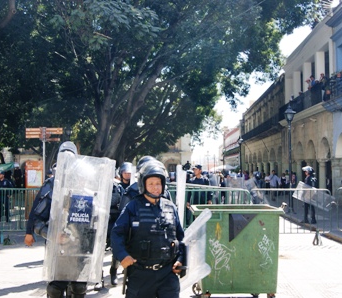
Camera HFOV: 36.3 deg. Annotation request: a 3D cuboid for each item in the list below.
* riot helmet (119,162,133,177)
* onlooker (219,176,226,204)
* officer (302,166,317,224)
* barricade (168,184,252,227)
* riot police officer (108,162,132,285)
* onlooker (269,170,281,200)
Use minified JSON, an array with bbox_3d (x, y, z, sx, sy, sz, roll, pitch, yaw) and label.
[{"bbox_3d":[-0.673,0.333,7.900,0.250,0.260,0.290,1,-2,-15],"label":"riot helmet"},{"bbox_3d":[2.465,2.034,25.000,0.460,1.550,0.350,-1,-2,18],"label":"onlooker"},{"bbox_3d":[4.269,1.427,16.100,0.480,1.770,0.550,1,-2,-18],"label":"officer"},{"bbox_3d":[0.847,1.480,11.800,2.000,1.200,0.500,0,-2,7],"label":"barricade"},{"bbox_3d":[-0.712,1.113,7.750,0.560,1.770,0.450,0,-2,-12],"label":"riot police officer"},{"bbox_3d":[5.695,2.015,28.600,0.580,1.670,0.360,0,-2,9],"label":"onlooker"}]

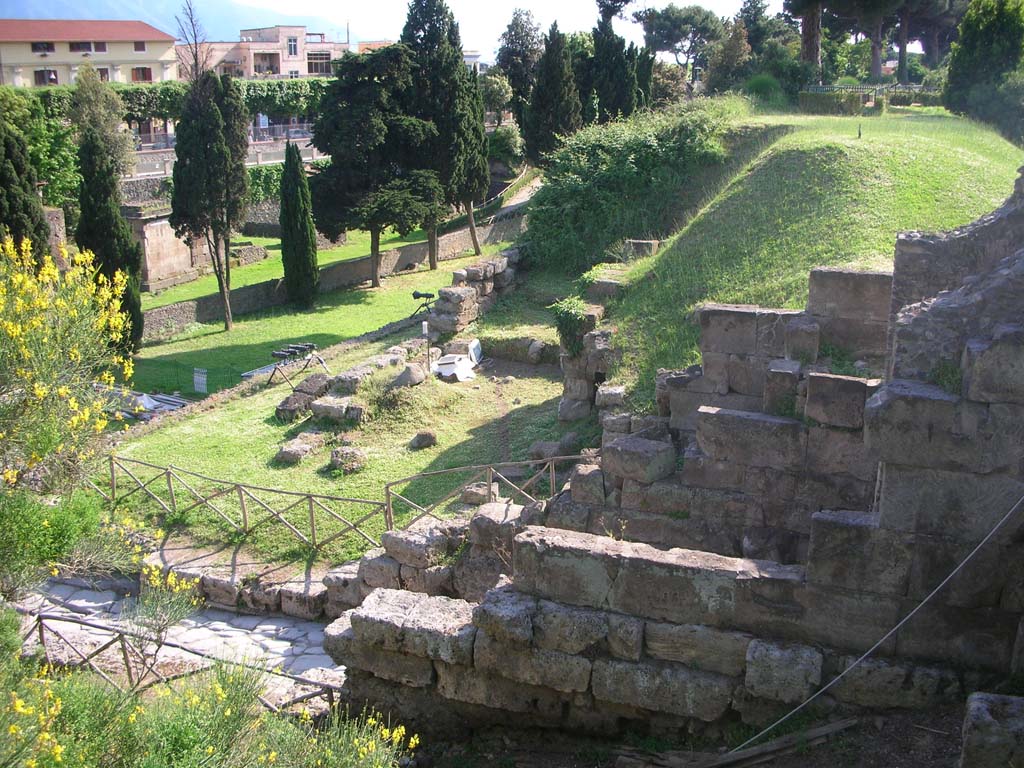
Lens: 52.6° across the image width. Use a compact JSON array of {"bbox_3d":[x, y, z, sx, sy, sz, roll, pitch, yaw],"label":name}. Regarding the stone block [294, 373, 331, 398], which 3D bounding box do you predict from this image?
[{"bbox_3d":[-5.096,0.038,26.448,0.600,0.400,1.100,4,17,14],"label":"stone block"}]

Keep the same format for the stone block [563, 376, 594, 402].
[{"bbox_3d":[1.472,0.100,22.927,0.650,0.500,0.600,4,17,13],"label":"stone block"}]

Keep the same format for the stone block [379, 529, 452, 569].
[{"bbox_3d":[-1.612,2.750,17.349,1.050,0.420,0.580,5,18,17],"label":"stone block"}]

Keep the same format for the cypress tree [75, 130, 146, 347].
[{"bbox_3d":[-13.937,-5.015,36.055,1.900,7.700,1.900,-1,17,0],"label":"cypress tree"}]

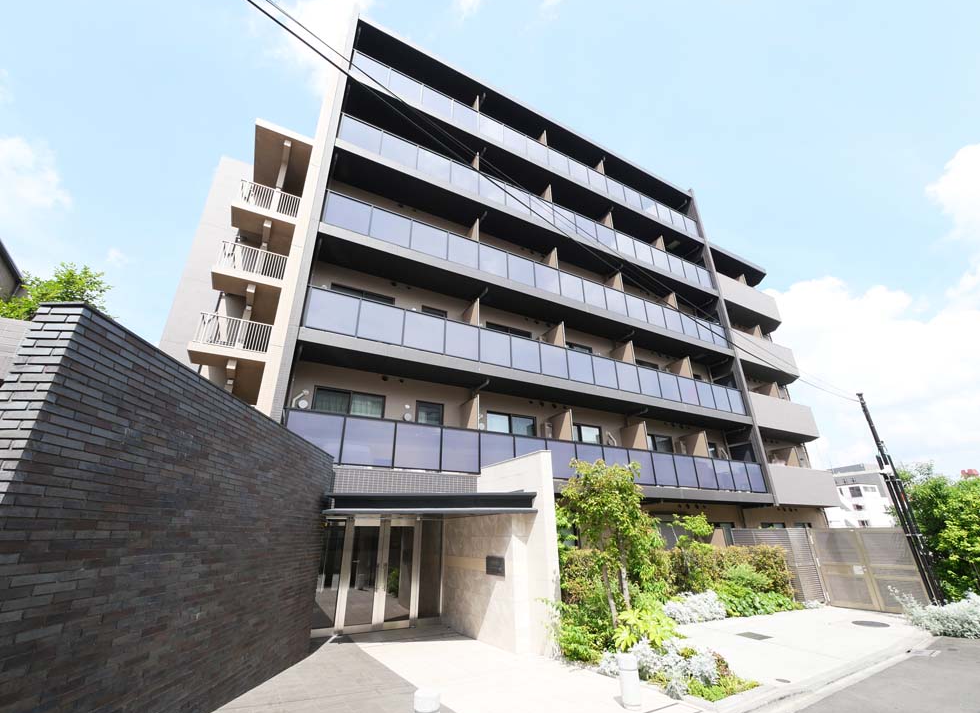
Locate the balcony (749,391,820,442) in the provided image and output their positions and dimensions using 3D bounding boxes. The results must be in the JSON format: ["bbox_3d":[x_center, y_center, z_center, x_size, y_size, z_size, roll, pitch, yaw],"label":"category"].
[{"bbox_3d":[12.440,2.796,17.439,4.950,1.440,1.240,11,-26,-26],"label":"balcony"}]

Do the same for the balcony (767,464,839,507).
[{"bbox_3d":[12.474,5.438,16.320,4.950,1.440,1.240,11,-26,-26],"label":"balcony"}]

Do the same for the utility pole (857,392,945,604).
[{"bbox_3d":[11.094,3.724,10.883,0.330,5.630,0.320,11,-26,-26],"label":"utility pole"}]

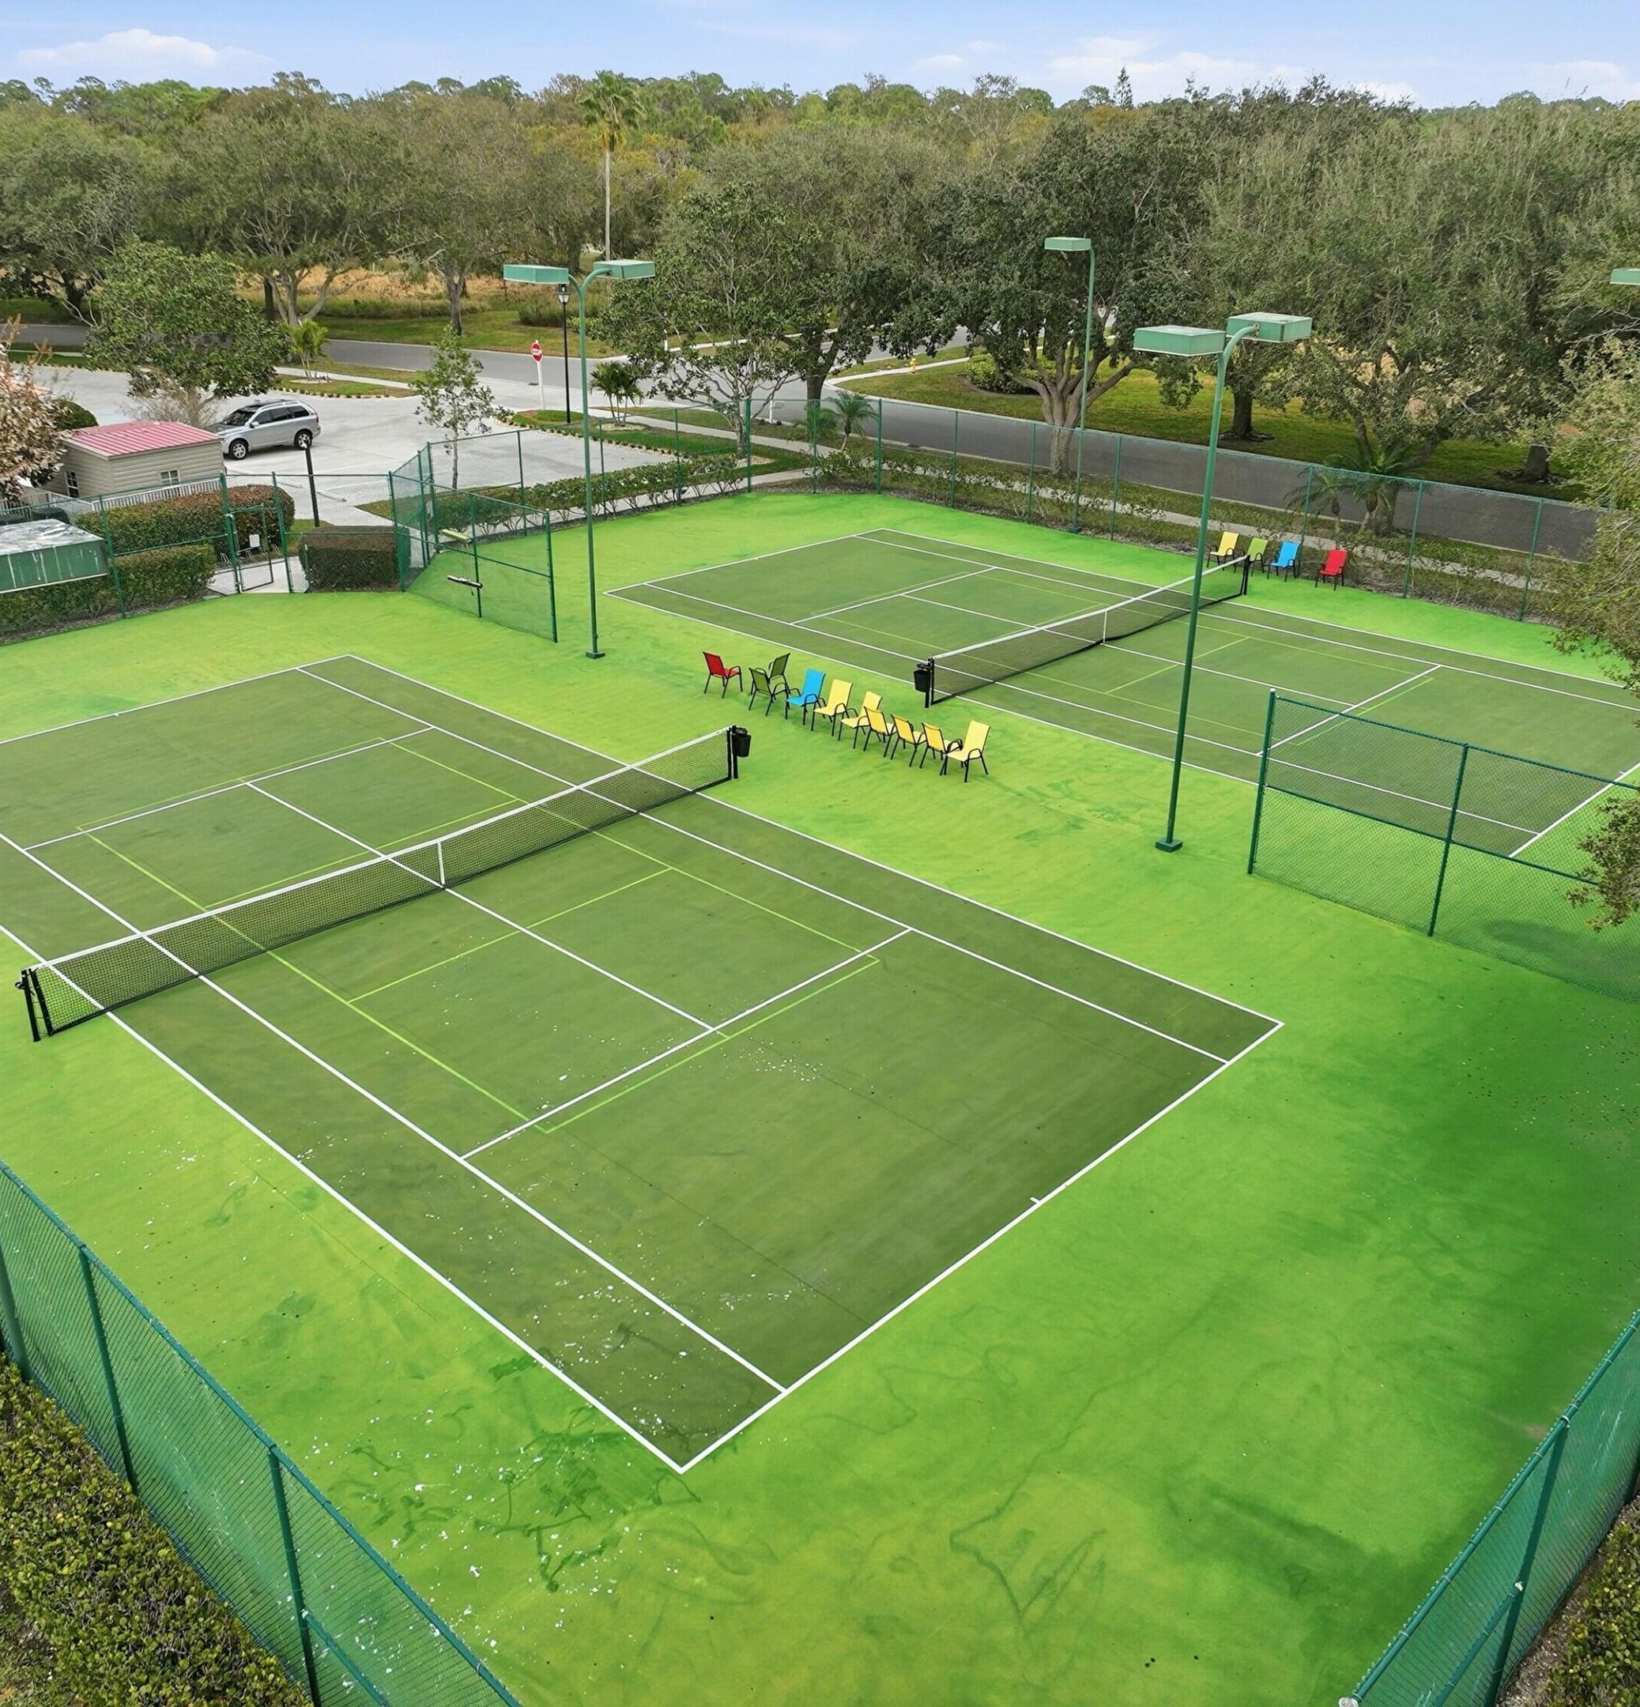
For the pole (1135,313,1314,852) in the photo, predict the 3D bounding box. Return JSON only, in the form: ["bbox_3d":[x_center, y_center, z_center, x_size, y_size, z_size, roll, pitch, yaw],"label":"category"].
[{"bbox_3d":[5.980,-3.962,24.991,1.150,8.500,3.100,22,32,39],"label":"pole"}]

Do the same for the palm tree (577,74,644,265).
[{"bbox_3d":[-14.466,-45.269,107.976,4.500,14.445,4.500,-3,25,-7],"label":"palm tree"}]

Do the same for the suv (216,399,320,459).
[{"bbox_3d":[-21.377,-16.116,59.862,1.880,1.750,4.680,23,33,40],"label":"suv"}]

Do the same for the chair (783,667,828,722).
[{"bbox_3d":[-0.279,-3.245,32.462,0.570,0.950,0.720,20,31,36],"label":"chair"}]

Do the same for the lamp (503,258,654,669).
[{"bbox_3d":[-5.149,-8.487,34.818,1.300,8.500,3.100,22,32,39],"label":"lamp"}]

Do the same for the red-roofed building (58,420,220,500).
[{"bbox_3d":[-21.477,-11.838,49.213,4.939,2.661,3.668,20,31,36],"label":"red-roofed building"}]

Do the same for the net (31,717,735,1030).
[{"bbox_3d":[-6.071,0.061,25.393,0.130,1.080,13.150,22,33,39],"label":"net"}]

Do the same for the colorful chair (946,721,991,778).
[{"bbox_3d":[2.790,-1.936,29.618,0.570,0.950,0.720,22,32,39],"label":"colorful chair"}]

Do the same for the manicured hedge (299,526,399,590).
[{"bbox_3d":[-12.397,-7.973,42.629,2.500,1.120,1.900,0,25,0],"label":"manicured hedge"}]

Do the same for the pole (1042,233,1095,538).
[{"bbox_3d":[7.234,-13.391,45.749,1.000,8.380,1.900,22,33,39],"label":"pole"}]

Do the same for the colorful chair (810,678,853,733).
[{"bbox_3d":[0.288,-2.963,32.112,0.580,0.920,0.710,18,30,34],"label":"colorful chair"}]

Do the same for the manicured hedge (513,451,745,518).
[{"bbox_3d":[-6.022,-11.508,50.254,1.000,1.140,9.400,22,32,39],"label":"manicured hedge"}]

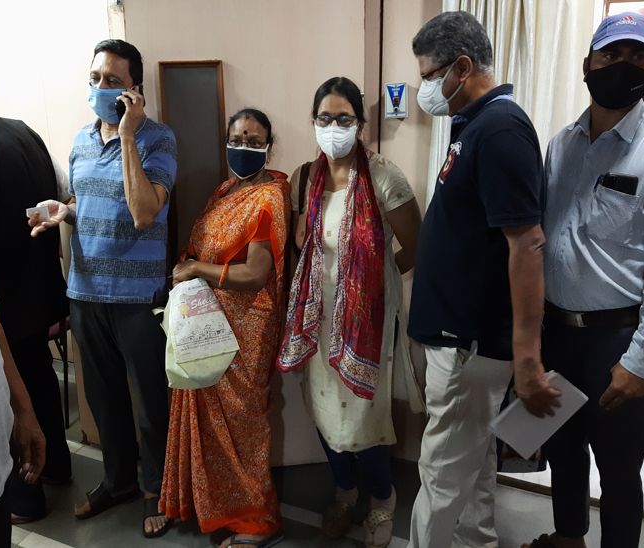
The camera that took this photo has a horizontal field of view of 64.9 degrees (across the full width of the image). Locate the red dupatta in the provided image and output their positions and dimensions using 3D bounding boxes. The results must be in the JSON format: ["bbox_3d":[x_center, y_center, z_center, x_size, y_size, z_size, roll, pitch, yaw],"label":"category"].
[{"bbox_3d":[0.034,-0.015,1.660,0.350,0.830,0.240,2,12,11],"label":"red dupatta"}]

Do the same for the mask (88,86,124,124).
[{"bbox_3d":[-0.689,-0.552,1.650,0.140,0.125,0.110,3,12,14],"label":"mask"}]

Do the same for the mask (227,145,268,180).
[{"bbox_3d":[-0.229,-0.342,1.565,0.135,0.110,0.100,5,12,8],"label":"mask"}]

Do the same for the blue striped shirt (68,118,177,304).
[{"bbox_3d":[-0.689,-0.214,1.765,0.430,0.640,0.270,3,12,14],"label":"blue striped shirt"}]

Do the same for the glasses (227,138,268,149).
[{"bbox_3d":[-0.226,-0.401,1.575,0.135,0.040,0.135,6,15,7],"label":"glasses"}]

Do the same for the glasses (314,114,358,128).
[{"bbox_3d":[0.051,-0.485,1.610,0.140,0.043,0.140,5,15,9],"label":"glasses"}]

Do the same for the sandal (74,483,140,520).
[{"bbox_3d":[-0.846,0.882,2.033,0.262,0.085,0.100,-10,15,-38],"label":"sandal"}]

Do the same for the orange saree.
[{"bbox_3d":[-0.339,0.297,1.780,0.380,1.290,0.410,-11,16,-43],"label":"orange saree"}]

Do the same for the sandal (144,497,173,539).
[{"bbox_3d":[-0.633,0.895,1.966,0.100,0.085,0.265,-3,12,-12],"label":"sandal"}]

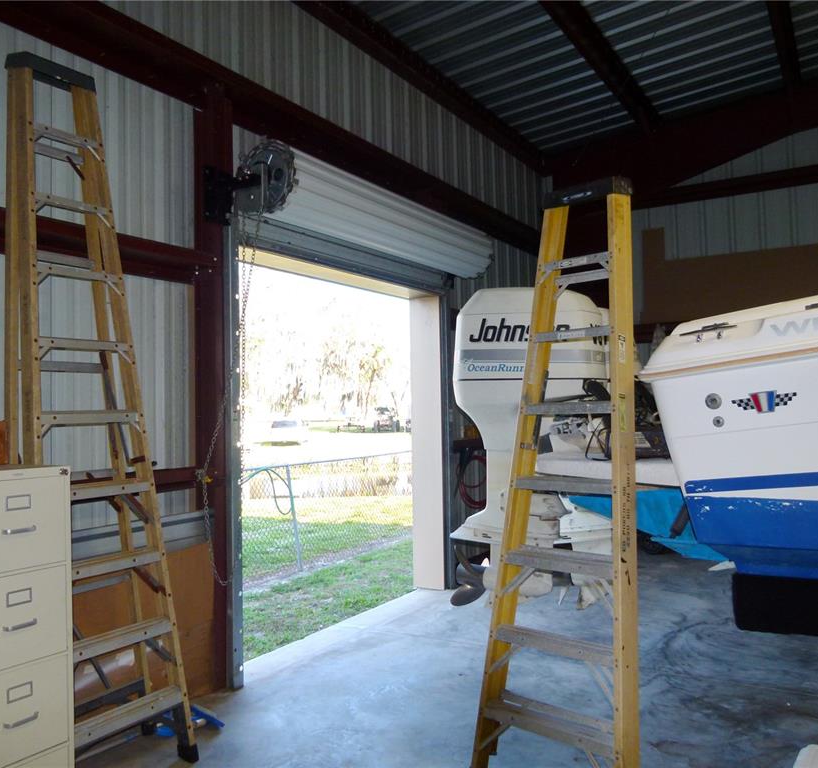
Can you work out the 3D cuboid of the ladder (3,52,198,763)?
[{"bbox_3d":[-1.337,0.126,3.092,0.530,3.020,0.760,-2,-2,33],"label":"ladder"}]

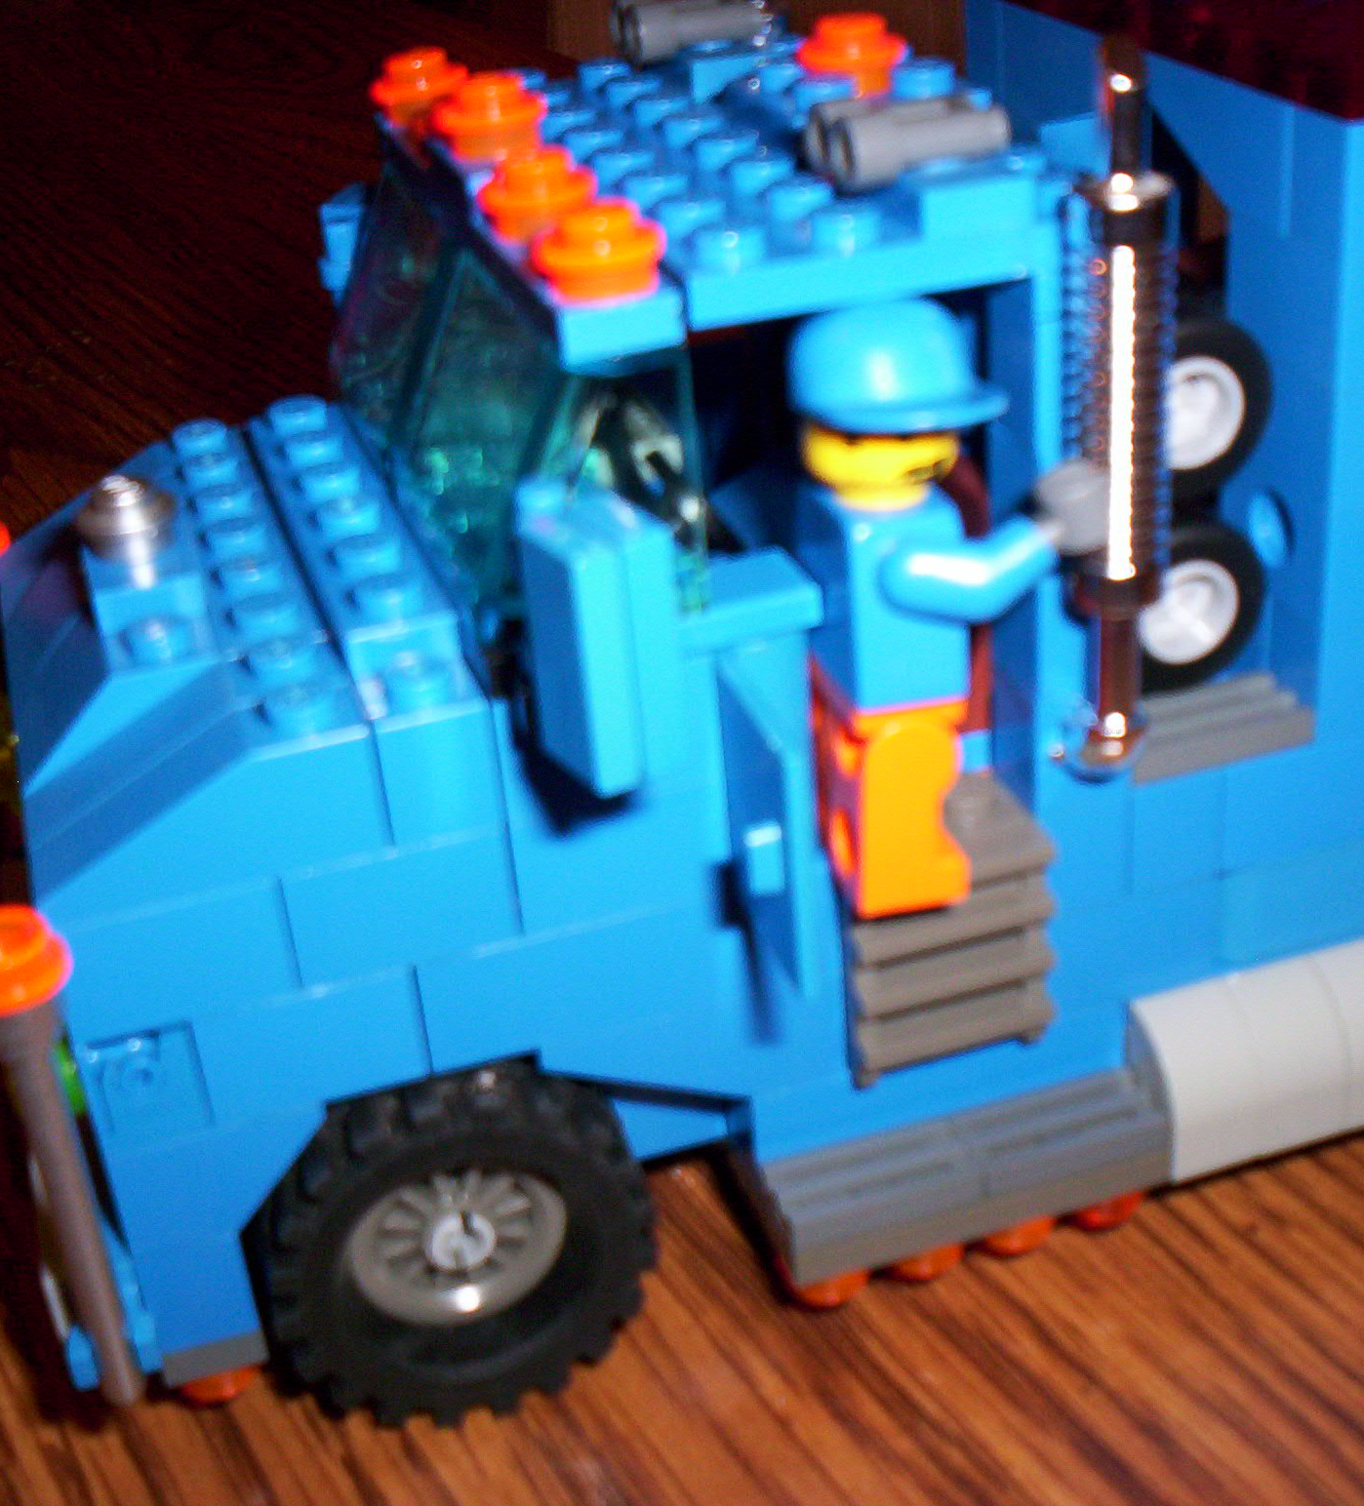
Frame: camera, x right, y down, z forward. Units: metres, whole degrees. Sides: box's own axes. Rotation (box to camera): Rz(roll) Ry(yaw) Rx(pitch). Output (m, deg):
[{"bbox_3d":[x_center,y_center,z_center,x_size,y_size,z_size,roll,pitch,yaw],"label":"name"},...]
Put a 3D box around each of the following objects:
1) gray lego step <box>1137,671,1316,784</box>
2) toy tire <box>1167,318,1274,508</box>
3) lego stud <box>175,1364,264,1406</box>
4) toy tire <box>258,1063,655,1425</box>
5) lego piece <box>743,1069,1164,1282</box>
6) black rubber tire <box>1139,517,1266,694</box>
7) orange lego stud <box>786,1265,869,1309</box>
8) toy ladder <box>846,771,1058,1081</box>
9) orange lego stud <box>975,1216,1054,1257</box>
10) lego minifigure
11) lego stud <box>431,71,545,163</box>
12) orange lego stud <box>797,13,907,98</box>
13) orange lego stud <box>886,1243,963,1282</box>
[{"bbox_3d":[0.041,-0.002,0.170,0.016,0.003,0.008,-13,30,-13],"label":"gray lego step"},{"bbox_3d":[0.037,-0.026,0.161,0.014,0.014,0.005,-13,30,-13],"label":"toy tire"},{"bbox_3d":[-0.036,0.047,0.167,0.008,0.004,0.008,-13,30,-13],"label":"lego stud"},{"bbox_3d":[-0.017,0.036,0.166,0.030,0.030,0.014,-13,30,-13],"label":"toy tire"},{"bbox_3d":[0.023,0.033,0.172,0.032,0.006,0.008,-13,30,-13],"label":"lego piece"},{"bbox_3d":[0.039,-0.012,0.171,0.014,0.014,0.005,-13,30,-13],"label":"black rubber tire"},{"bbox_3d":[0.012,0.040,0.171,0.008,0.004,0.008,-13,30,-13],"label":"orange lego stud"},{"bbox_3d":[0.019,0.013,0.168,0.016,0.021,0.011,-13,30,-13],"label":"toy ladder"},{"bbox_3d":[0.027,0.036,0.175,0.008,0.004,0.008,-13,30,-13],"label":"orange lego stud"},{"bbox_3d":[0.019,-0.012,0.155,0.021,0.042,0.022,-10,30,-7],"label":"lego minifigure"},{"bbox_3d":[-0.014,-0.047,0.160,0.008,0.005,0.008,-13,30,-13],"label":"lego stud"},{"bbox_3d":[0.013,-0.053,0.166,0.008,0.005,0.008,-4,29,2],"label":"orange lego stud"},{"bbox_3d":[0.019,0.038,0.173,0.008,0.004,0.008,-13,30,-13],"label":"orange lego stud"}]

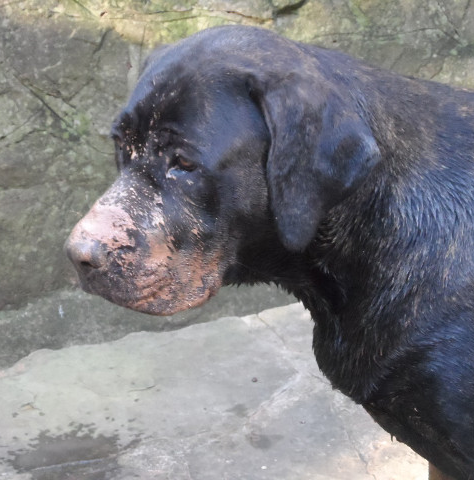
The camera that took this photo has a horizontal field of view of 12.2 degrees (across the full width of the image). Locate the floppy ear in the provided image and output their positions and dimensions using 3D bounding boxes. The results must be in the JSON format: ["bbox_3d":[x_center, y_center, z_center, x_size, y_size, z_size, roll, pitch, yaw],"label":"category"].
[{"bbox_3d":[0.063,-0.063,1.800,0.100,0.140,0.055,-3,12,-15],"label":"floppy ear"}]

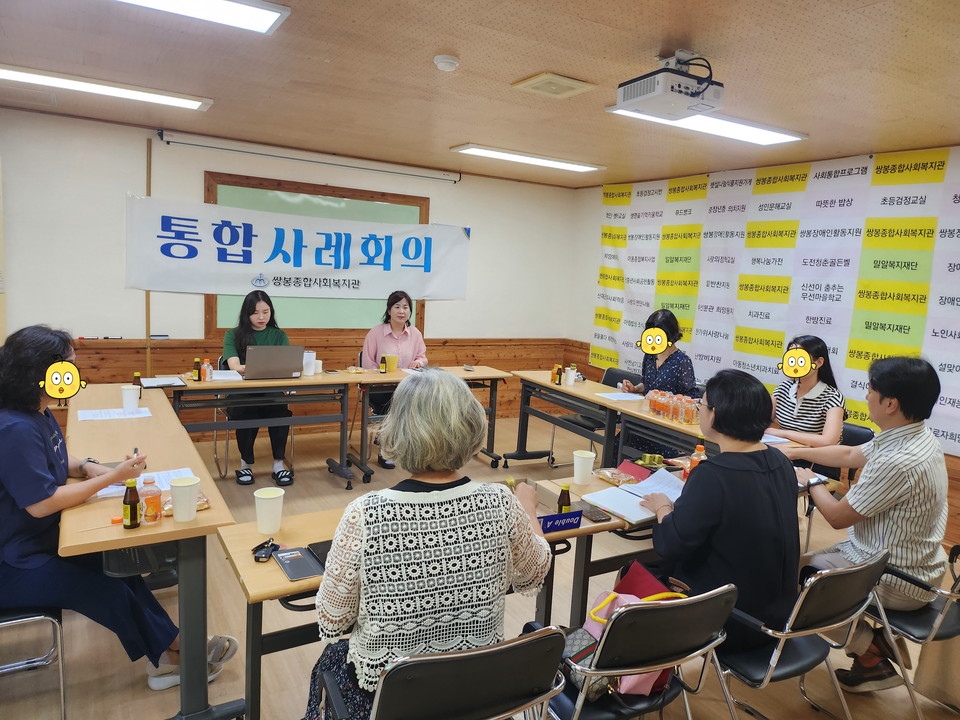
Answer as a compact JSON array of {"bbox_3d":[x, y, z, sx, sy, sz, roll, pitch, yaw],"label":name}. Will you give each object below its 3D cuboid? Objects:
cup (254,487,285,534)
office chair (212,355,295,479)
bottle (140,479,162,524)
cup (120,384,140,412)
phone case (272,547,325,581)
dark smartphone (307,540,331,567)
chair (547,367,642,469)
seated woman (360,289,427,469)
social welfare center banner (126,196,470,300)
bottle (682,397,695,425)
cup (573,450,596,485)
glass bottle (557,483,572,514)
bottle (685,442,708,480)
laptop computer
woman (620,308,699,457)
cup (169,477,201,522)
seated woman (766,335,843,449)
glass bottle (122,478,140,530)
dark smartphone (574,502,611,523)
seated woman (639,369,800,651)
[{"bbox_3d":[-0.612,0.438,1.927,0.088,0.112,0.088,-1,9,-29],"label":"cup"},{"bbox_3d":[-1.645,0.366,4.828,0.520,0.780,0.600,-1,9,-30],"label":"office chair"},{"bbox_3d":[-0.948,0.404,1.920,0.062,0.126,0.062,-1,9,-30],"label":"bottle"},{"bbox_3d":[-1.679,0.188,3.196,0.087,0.112,0.087,-1,9,-29],"label":"cup"},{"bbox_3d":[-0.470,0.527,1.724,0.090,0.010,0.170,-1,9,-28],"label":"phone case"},{"bbox_3d":[-0.386,0.518,1.751,0.077,0.011,0.162,-2,9,-33],"label":"dark smartphone"},{"bbox_3d":[0.882,0.474,4.932,0.540,0.800,0.510,-1,10,-32],"label":"chair"},{"bbox_3d":[-0.633,0.122,5.037,0.530,1.302,0.640,0,9,-24],"label":"seated woman"},{"bbox_3d":[-1.317,-0.866,5.437,2.780,0.680,0.030,-1,9,-29],"label":"social welfare center banner"},{"bbox_3d":[1.185,0.296,3.778,0.060,0.134,0.060,-1,9,-30],"label":"bottle"},{"bbox_3d":[0.393,0.409,2.522,0.084,0.112,0.084,3,8,0],"label":"cup"},{"bbox_3d":[0.276,0.467,2.168,0.045,0.130,0.045,3,8,0],"label":"glass bottle"},{"bbox_3d":[0.904,0.422,2.749,0.060,0.134,0.060,-1,9,-30],"label":"bottle"},{"bbox_3d":[-1.350,0.000,4.277,0.352,0.218,0.300,-1,9,-29],"label":"laptop computer"},{"bbox_3d":[1.168,0.321,4.600,0.720,1.280,0.500,-2,10,-35],"label":"woman"},{"bbox_3d":[-0.867,0.412,1.954,0.088,0.113,0.088,-1,9,-30],"label":"cup"},{"bbox_3d":[1.607,0.503,3.451,0.660,1.255,0.470,-2,10,-34],"label":"seated woman"},{"bbox_3d":[-1.005,0.420,1.920,0.045,0.134,0.045,-1,9,-30],"label":"glass bottle"},{"bbox_3d":[0.372,0.509,2.231,0.075,0.009,0.162,0,9,-23],"label":"dark smartphone"},{"bbox_3d":[0.704,0.640,2.226,0.520,1.250,0.720,-2,10,-35],"label":"seated woman"}]

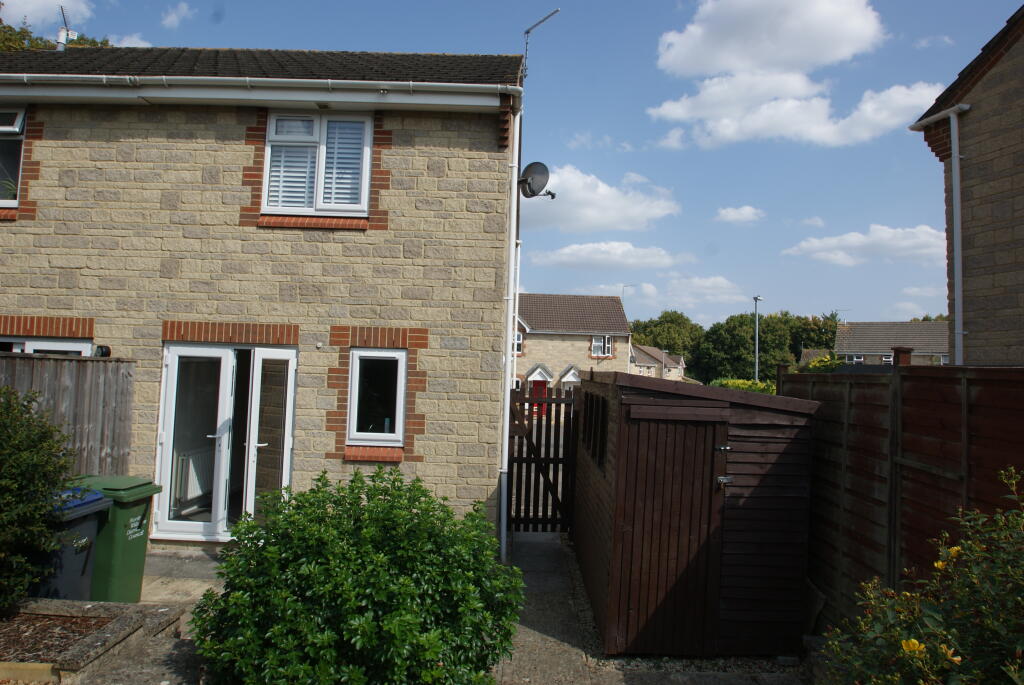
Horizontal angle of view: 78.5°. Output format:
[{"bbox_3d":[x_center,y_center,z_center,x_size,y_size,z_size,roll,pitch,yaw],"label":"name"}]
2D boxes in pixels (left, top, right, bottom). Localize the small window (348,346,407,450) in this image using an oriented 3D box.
[{"bbox_3d":[-1.446,0.590,6.720,0.610,1.060,0.080,2,-4,1],"label":"small window"}]

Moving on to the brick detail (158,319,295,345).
[{"bbox_3d":[-3.037,-0.098,6.794,1.490,0.218,0.120,2,-4,1],"label":"brick detail"}]

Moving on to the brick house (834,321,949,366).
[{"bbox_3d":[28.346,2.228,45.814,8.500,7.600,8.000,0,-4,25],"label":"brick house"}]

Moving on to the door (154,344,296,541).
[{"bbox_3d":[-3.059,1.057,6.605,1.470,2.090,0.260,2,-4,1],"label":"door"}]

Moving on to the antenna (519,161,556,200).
[{"bbox_3d":[0.322,-2.036,7.946,0.430,0.470,0.450,6,-6,-44],"label":"antenna"}]

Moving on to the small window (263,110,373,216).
[{"bbox_3d":[-2.134,-1.982,6.925,1.180,1.190,0.110,2,-4,1],"label":"small window"}]

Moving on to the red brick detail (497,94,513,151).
[{"bbox_3d":[-0.089,-2.371,6.754,0.155,0.570,0.270,2,-4,1],"label":"red brick detail"}]

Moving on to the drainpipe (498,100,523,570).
[{"bbox_3d":[-0.014,-0.125,6.659,0.080,4.822,0.090,2,-4,1],"label":"drainpipe"}]

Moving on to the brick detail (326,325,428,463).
[{"bbox_3d":[-1.441,0.551,6.700,1.070,1.420,0.140,2,-4,1],"label":"brick detail"}]

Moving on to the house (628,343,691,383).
[{"bbox_3d":[18.698,4.359,80.500,7.800,7.600,7.500,5,-5,-38],"label":"house"}]

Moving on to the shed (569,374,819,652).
[{"bbox_3d":[1.407,1.308,5.628,1.450,2.000,2.420,2,-4,1],"label":"shed"}]

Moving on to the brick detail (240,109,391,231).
[{"bbox_3d":[-2.142,-1.909,6.900,1.630,1.340,0.140,2,-4,1],"label":"brick detail"}]

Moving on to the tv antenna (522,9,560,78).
[{"bbox_3d":[0.470,-4.880,10.249,0.200,0.870,0.840,5,-5,-36],"label":"tv antenna"}]

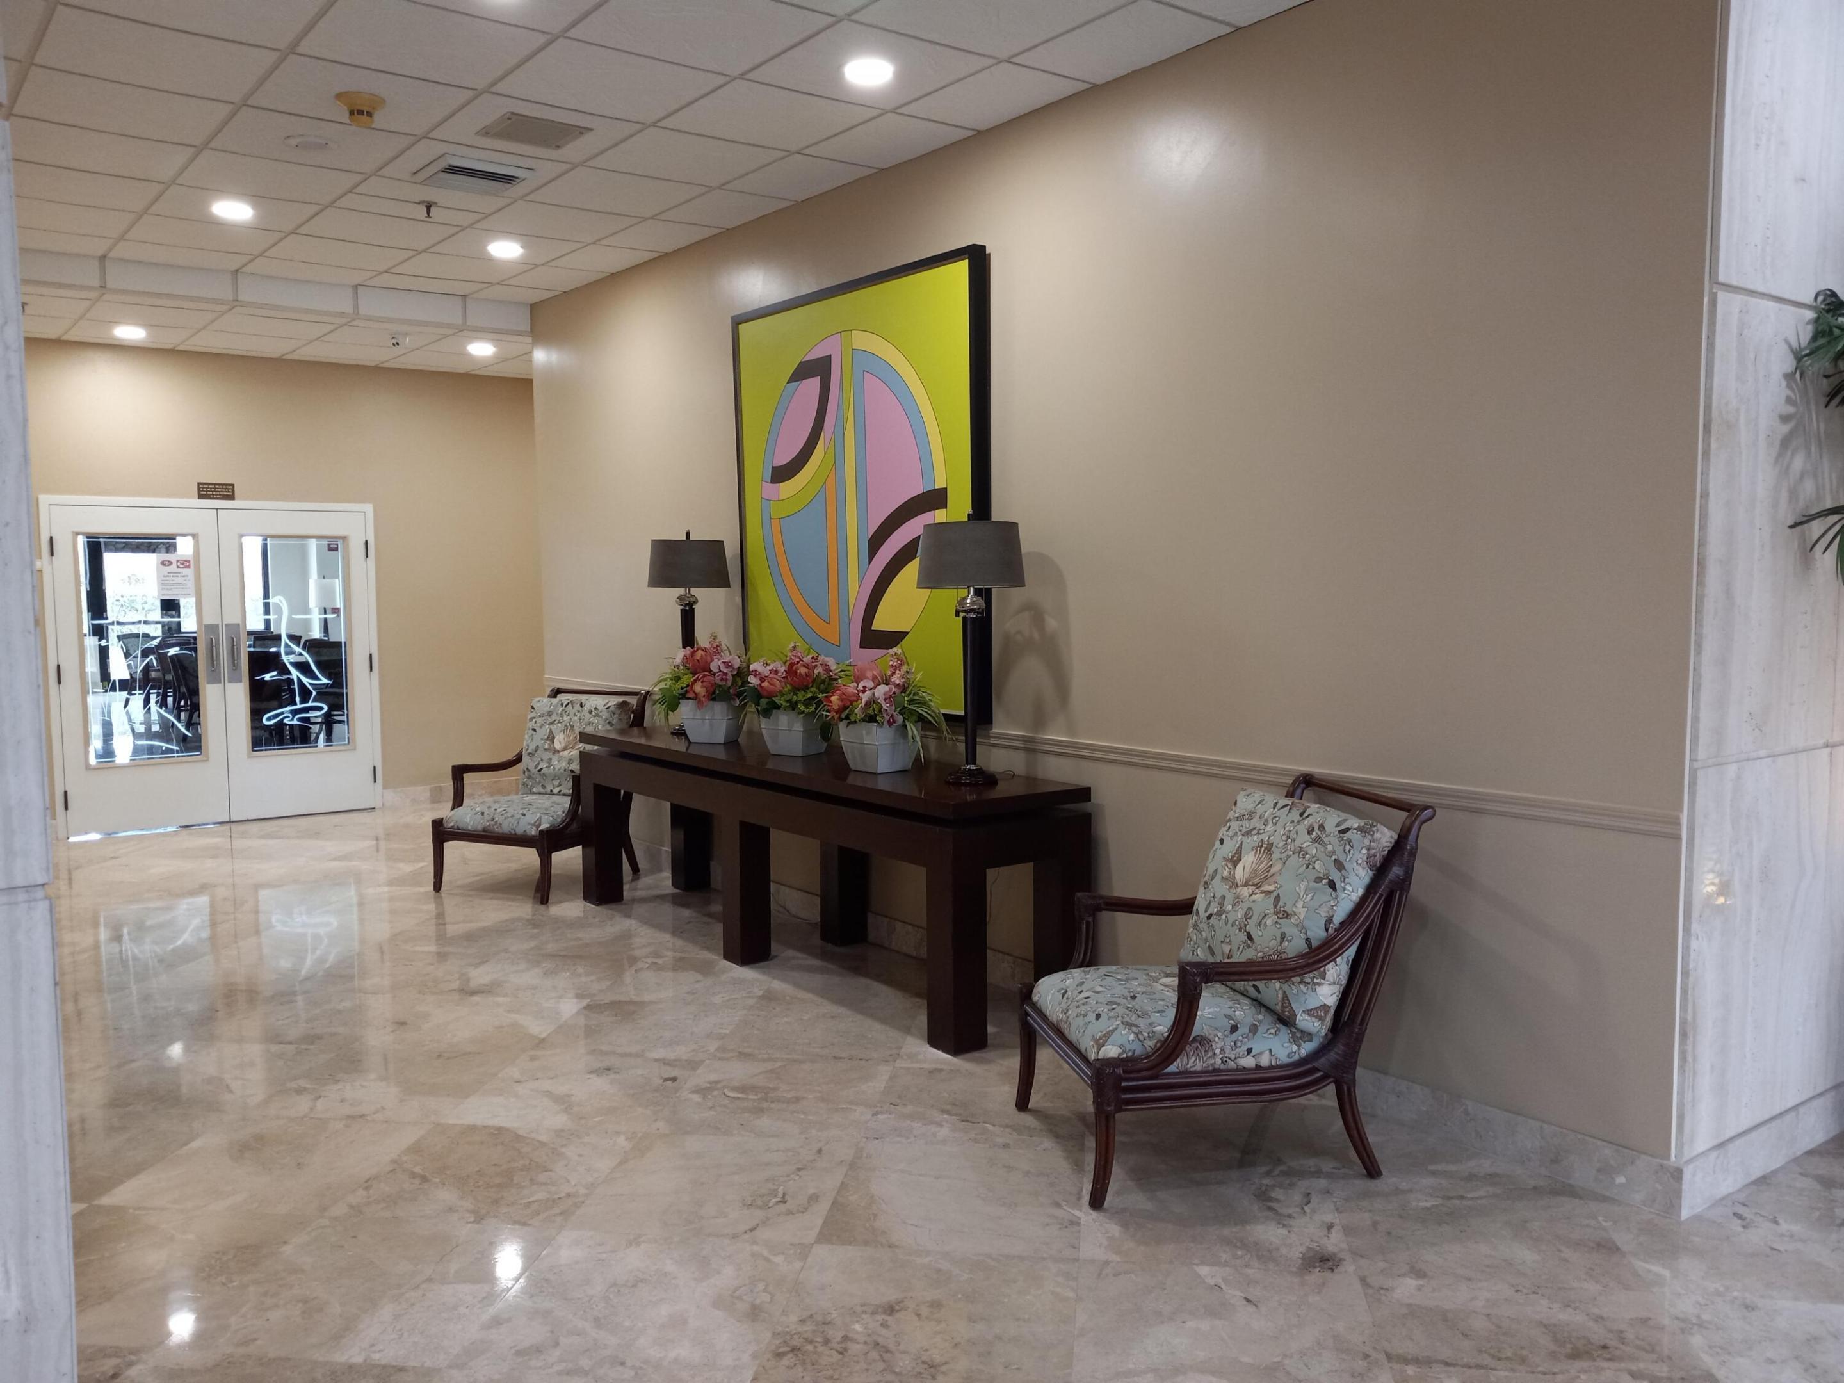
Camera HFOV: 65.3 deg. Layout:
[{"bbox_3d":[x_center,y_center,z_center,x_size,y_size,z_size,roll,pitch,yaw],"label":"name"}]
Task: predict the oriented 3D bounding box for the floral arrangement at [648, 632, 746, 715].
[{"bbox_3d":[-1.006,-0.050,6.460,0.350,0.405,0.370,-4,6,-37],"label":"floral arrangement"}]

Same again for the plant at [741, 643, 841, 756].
[{"bbox_3d":[-0.544,0.032,5.985,0.350,0.459,0.370,-4,6,-37],"label":"plant"}]

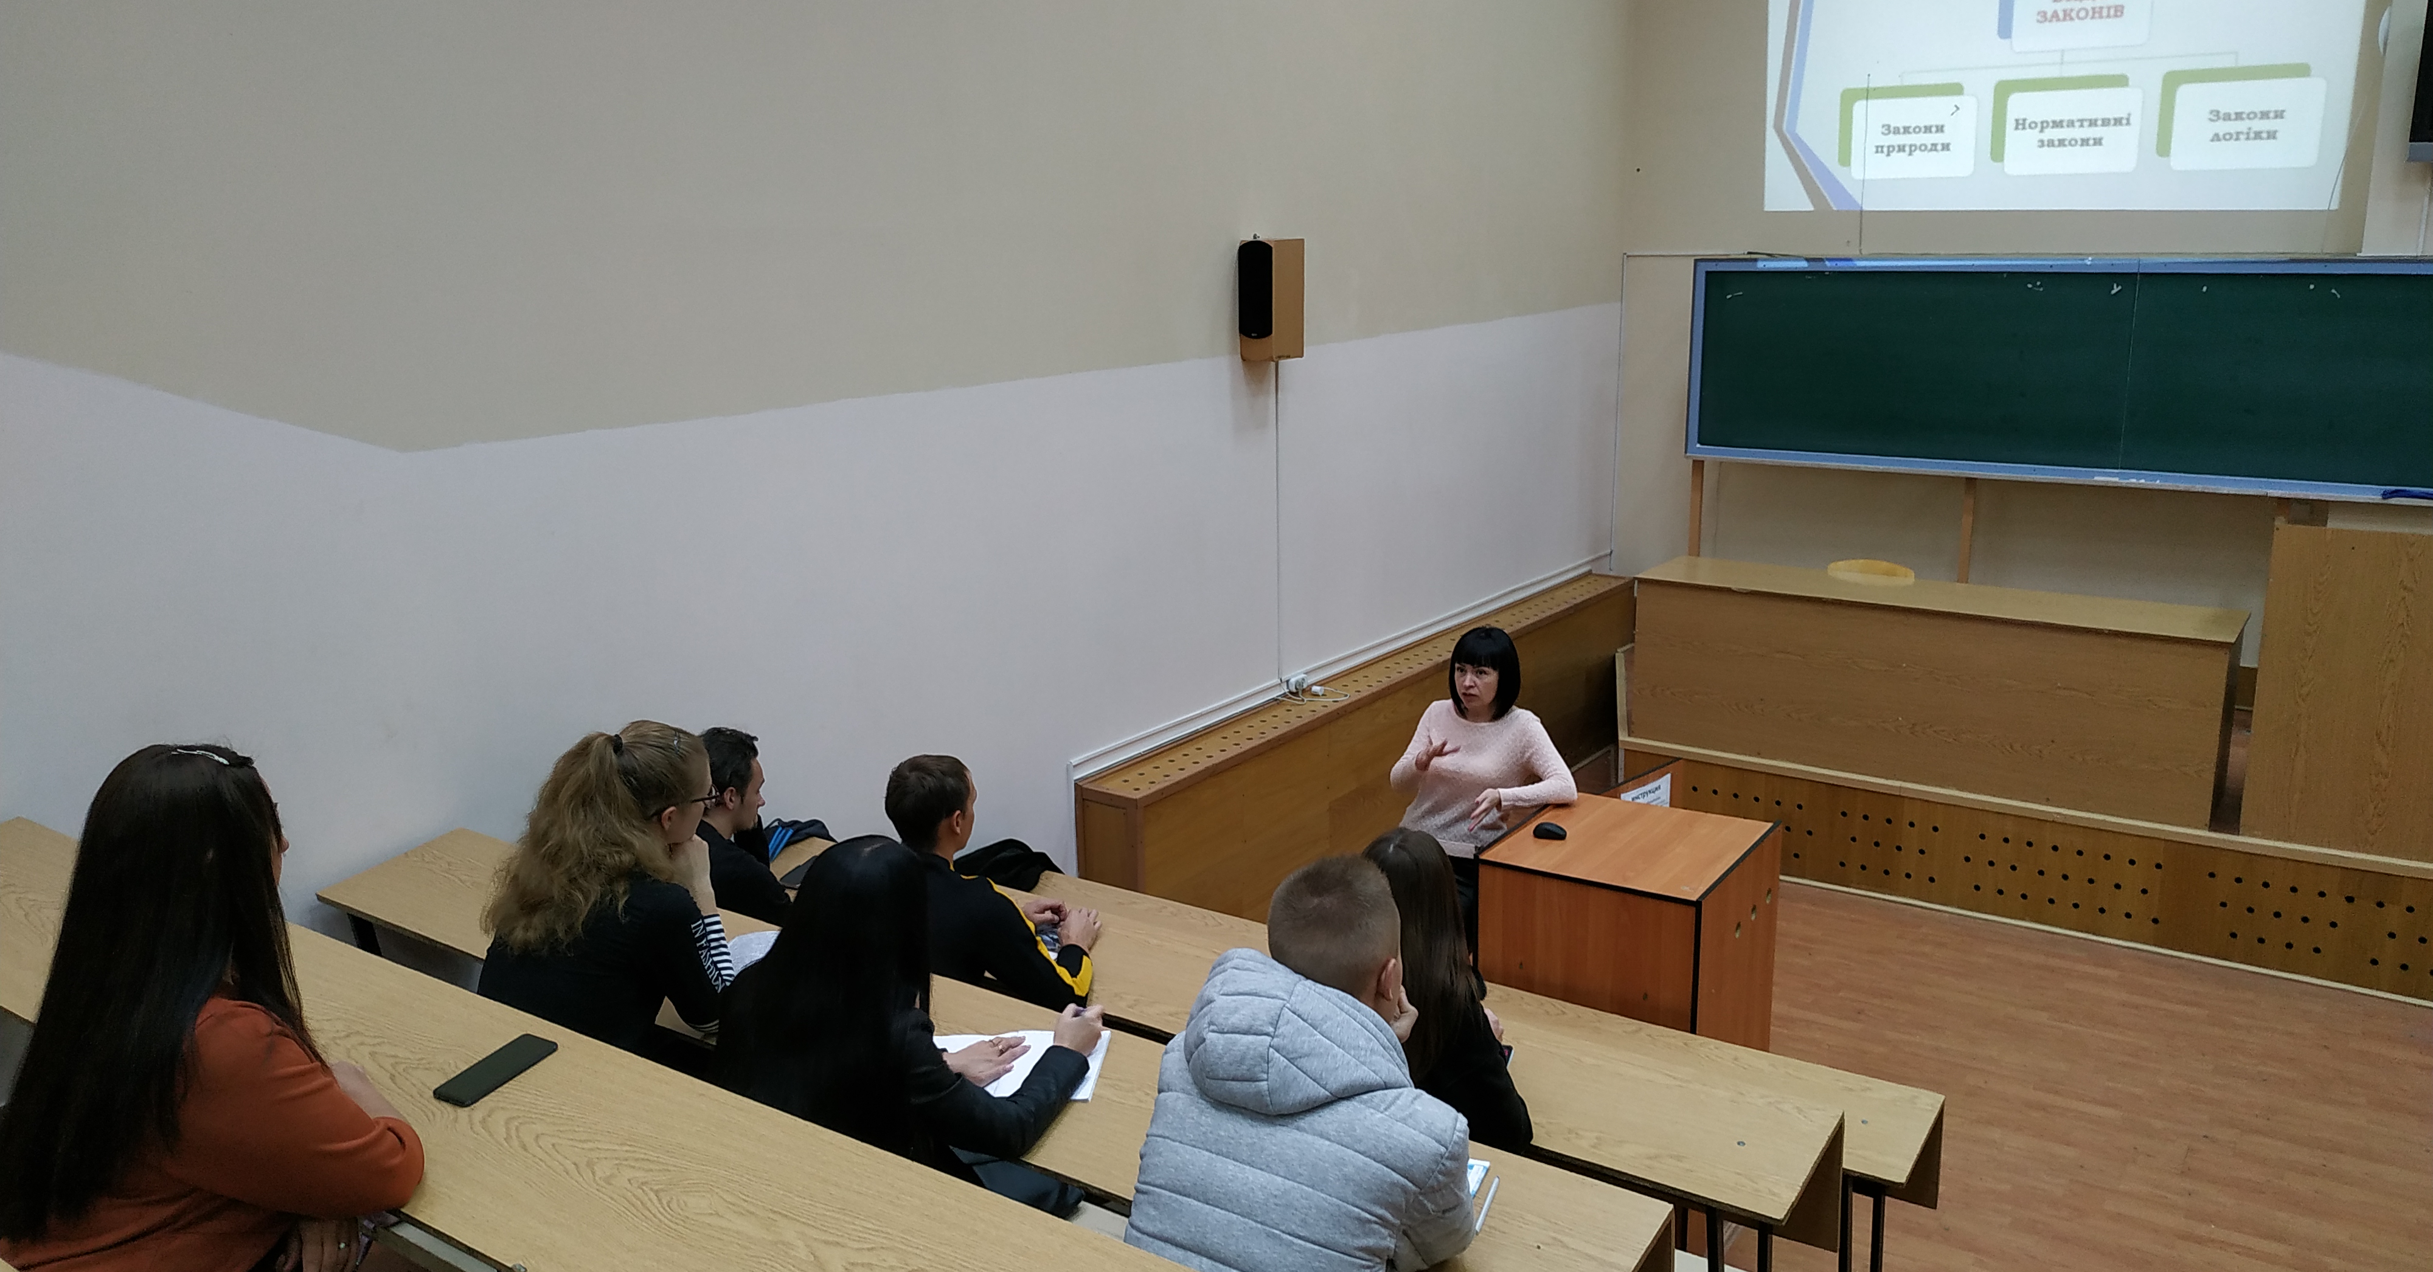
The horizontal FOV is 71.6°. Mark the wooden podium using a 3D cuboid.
[{"bbox_3d":[1.158,1.104,4.815,0.607,1.094,0.667,8,16,34],"label":"wooden podium"}]

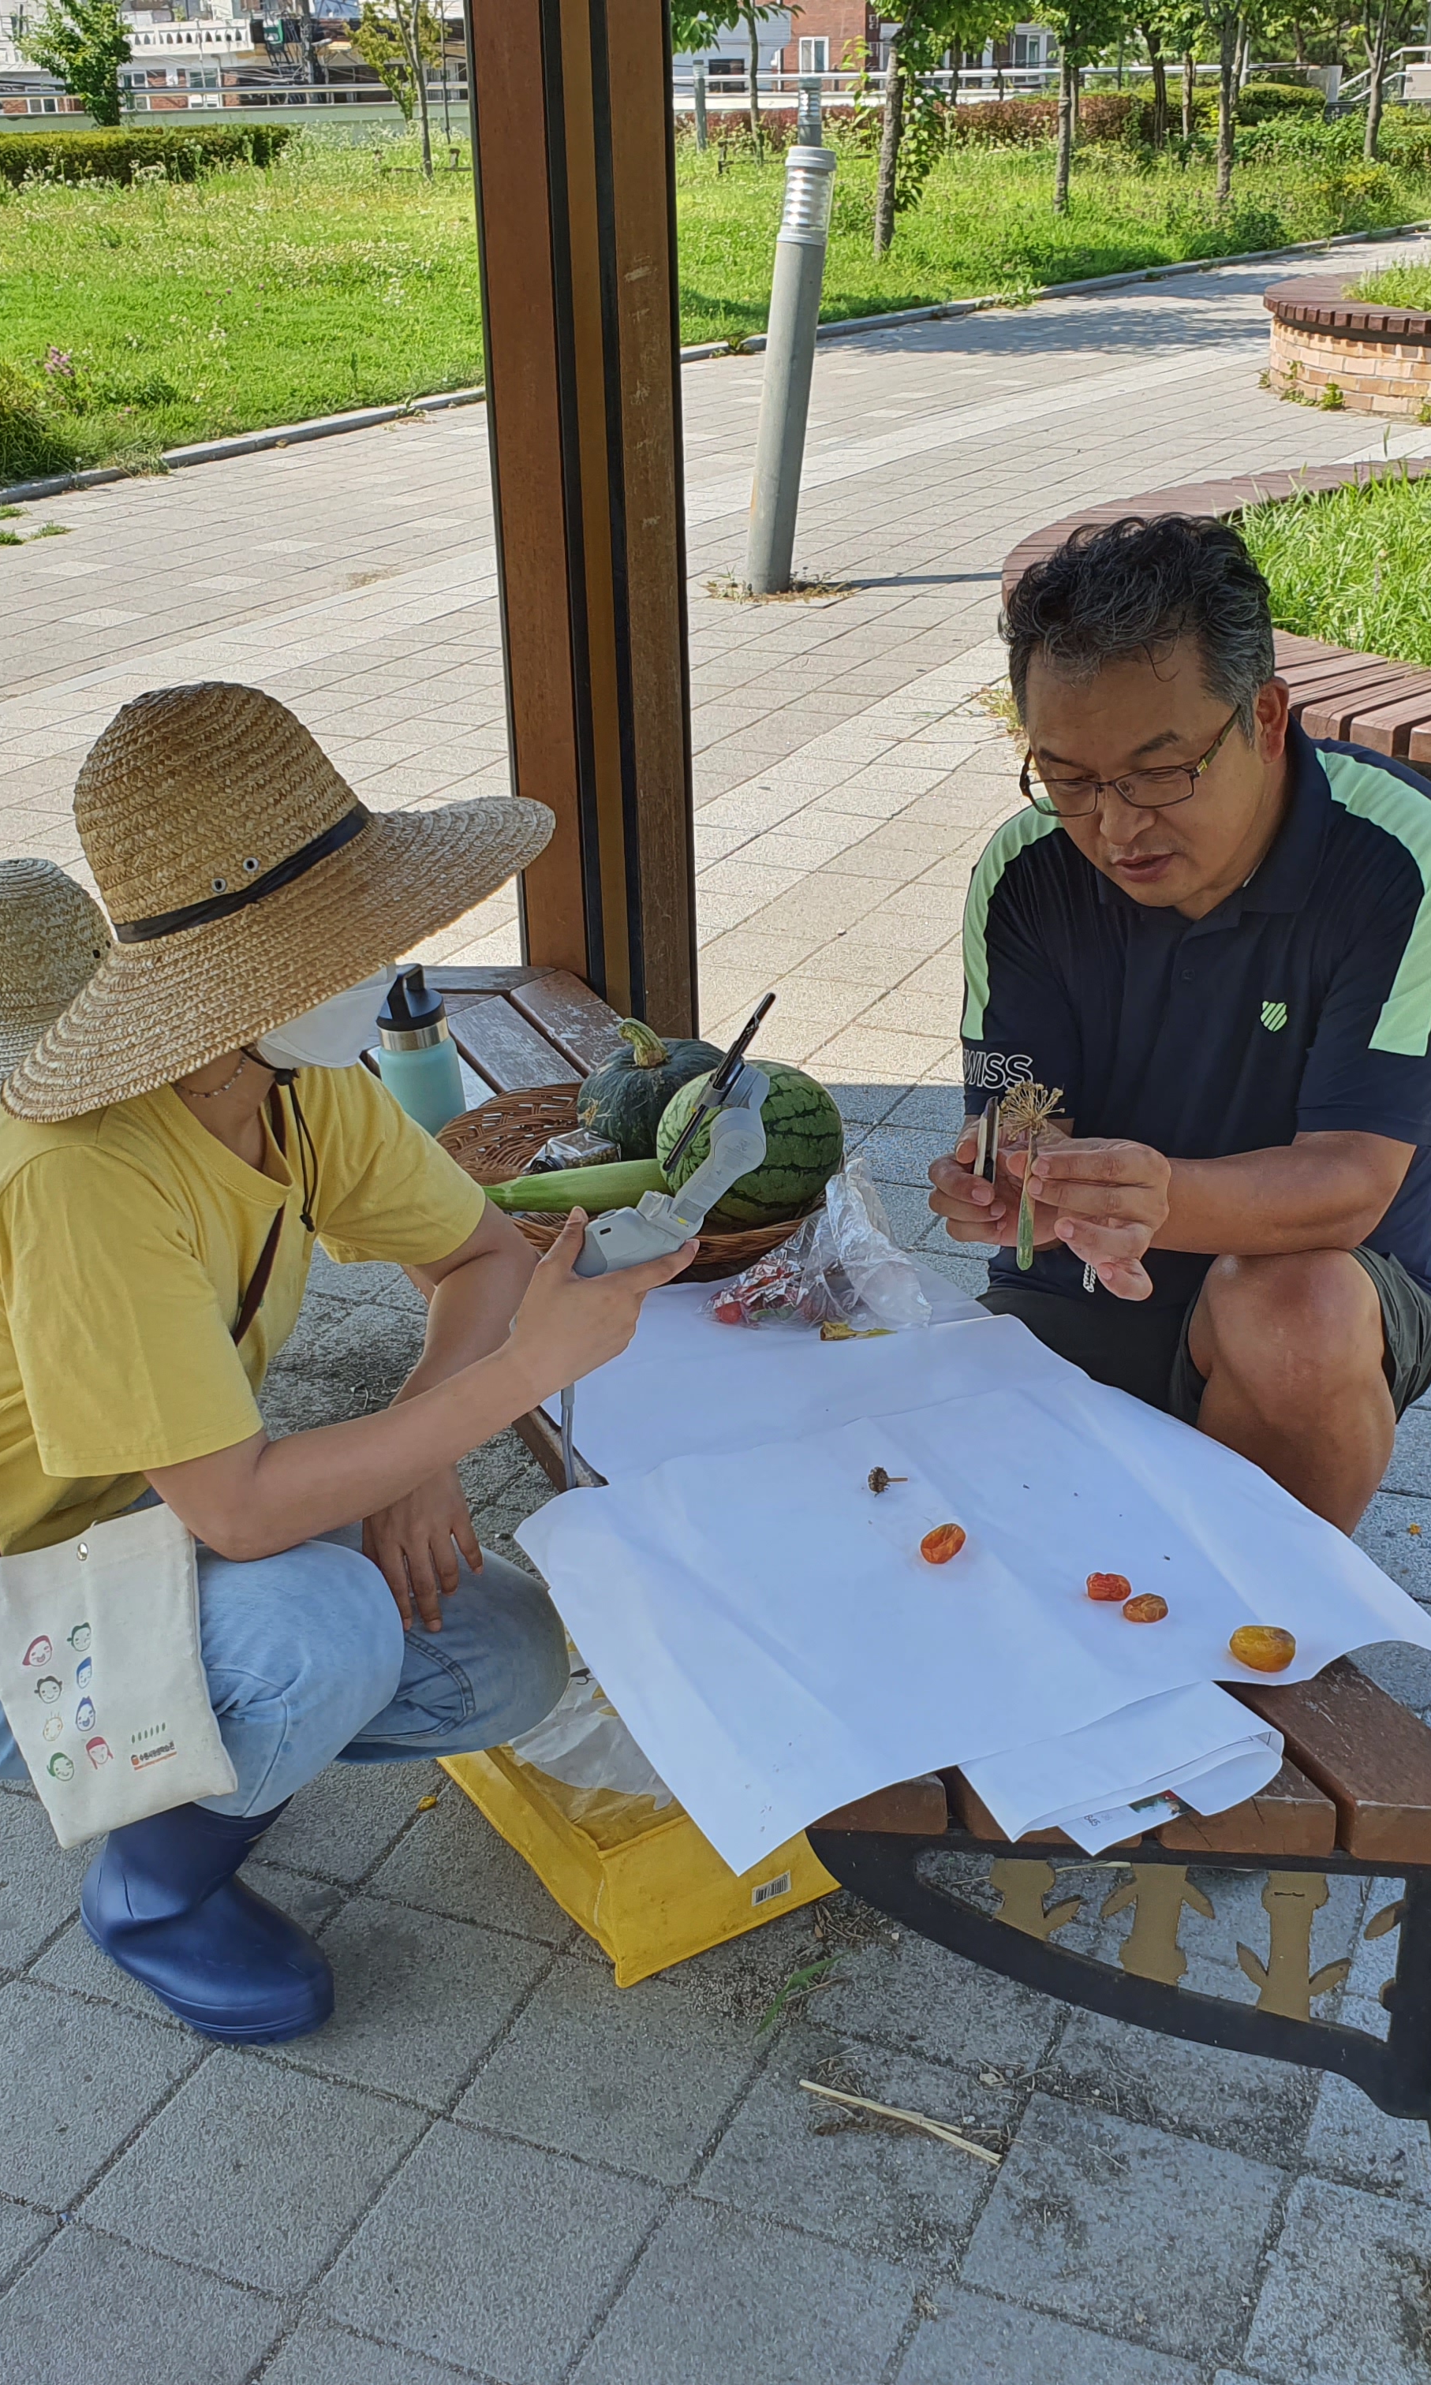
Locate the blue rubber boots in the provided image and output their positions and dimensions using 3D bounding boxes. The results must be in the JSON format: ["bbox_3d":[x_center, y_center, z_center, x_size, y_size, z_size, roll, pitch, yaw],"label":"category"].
[{"bbox_3d":[-0.425,0.546,1.917,0.245,0.200,0.105,15,28,34],"label":"blue rubber boots"}]

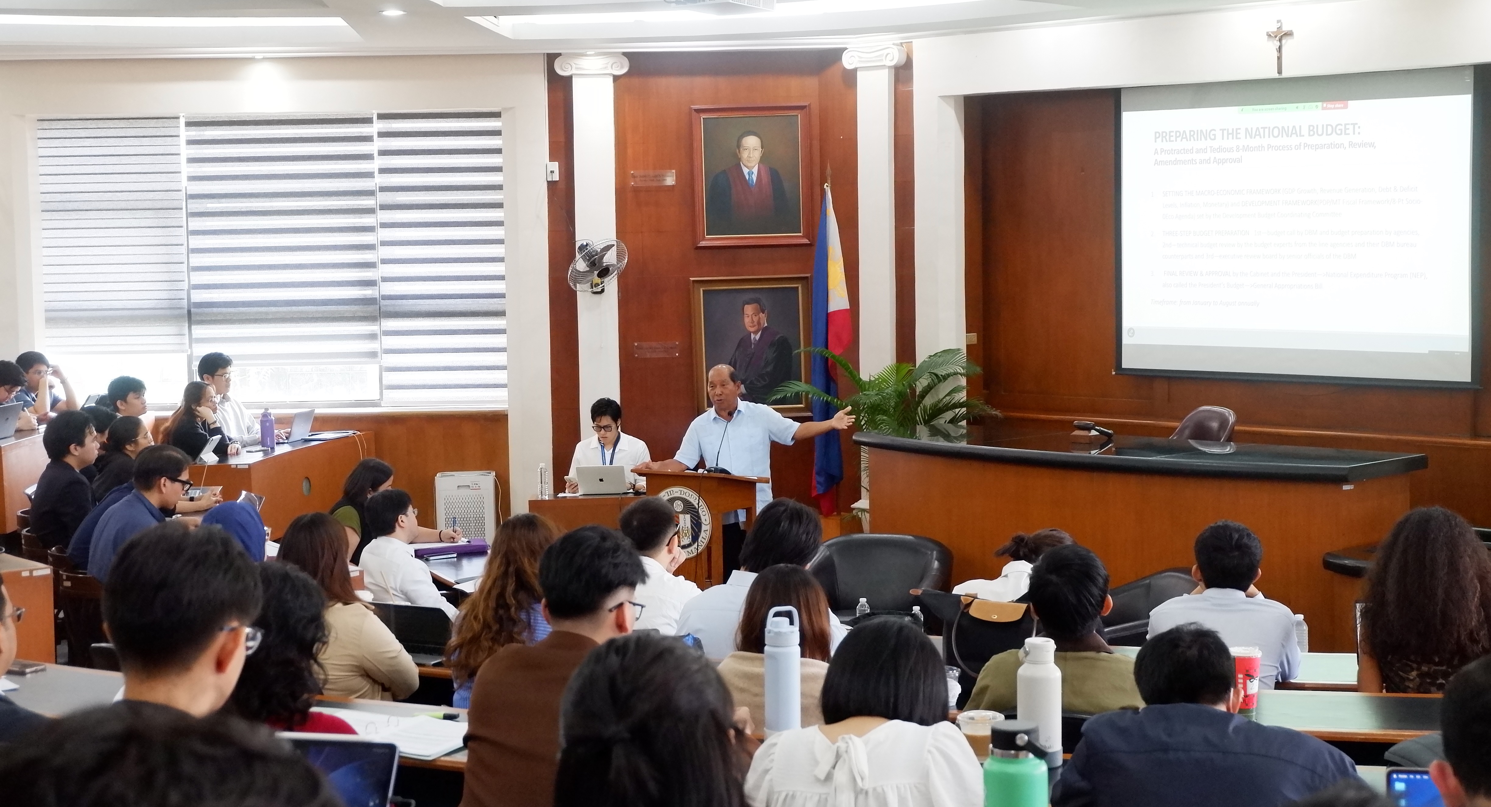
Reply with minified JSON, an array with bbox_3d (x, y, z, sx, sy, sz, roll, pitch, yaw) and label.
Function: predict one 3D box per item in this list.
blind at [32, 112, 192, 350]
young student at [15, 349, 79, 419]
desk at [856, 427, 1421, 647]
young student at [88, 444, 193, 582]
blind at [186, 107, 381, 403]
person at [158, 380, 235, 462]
[{"bbox_3d":[-3.890,-1.032,13.500,0.900,1.460,0.060,-1,4,-1],"label":"blind"},{"bbox_3d":[-4.334,0.301,13.613,0.720,1.250,0.520,3,6,37],"label":"young student"},{"bbox_3d":[2.017,0.820,12.366,3.290,1.160,1.070,3,6,42],"label":"desk"},{"bbox_3d":[-2.164,0.759,8.019,0.750,1.220,0.500,-3,5,-29],"label":"young student"},{"bbox_3d":[-3.143,-0.997,14.900,1.300,1.910,0.080,-1,5,0],"label":"blind"},{"bbox_3d":[-3.019,0.470,12.142,0.750,1.200,0.480,-1,4,3],"label":"person"}]

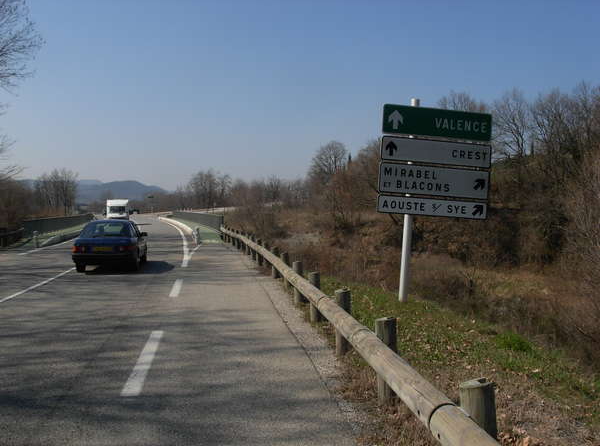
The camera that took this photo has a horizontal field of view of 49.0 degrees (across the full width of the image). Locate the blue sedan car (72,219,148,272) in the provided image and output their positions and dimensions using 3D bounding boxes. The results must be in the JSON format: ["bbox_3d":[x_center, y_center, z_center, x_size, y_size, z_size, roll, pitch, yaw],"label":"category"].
[{"bbox_3d":[-5.272,0.560,18.741,1.680,1.370,4.350,0,1,-10],"label":"blue sedan car"}]

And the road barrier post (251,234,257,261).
[{"bbox_3d":[-1.484,0.817,21.300,0.175,0.730,0.175,0,1,-9],"label":"road barrier post"}]

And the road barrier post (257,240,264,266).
[{"bbox_3d":[-1.160,0.881,19.350,0.175,0.730,0.175,0,1,-9],"label":"road barrier post"}]

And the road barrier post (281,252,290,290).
[{"bbox_3d":[-0.280,0.992,13.450,0.175,0.730,0.175,0,1,-9],"label":"road barrier post"}]

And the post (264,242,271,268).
[{"bbox_3d":[-0.866,0.895,17.400,0.175,0.730,0.175,0,1,-9],"label":"post"}]

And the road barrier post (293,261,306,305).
[{"bbox_3d":[-0.016,1.041,11.450,0.175,0.730,0.175,0,1,-9],"label":"road barrier post"}]

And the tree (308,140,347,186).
[{"bbox_3d":[3.966,-7.900,95.000,5.600,8.000,5.600,0,1,0],"label":"tree"}]

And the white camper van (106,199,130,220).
[{"bbox_3d":[-20.400,-1.140,74.200,2.300,2.800,6.400,0,1,-11],"label":"white camper van"}]

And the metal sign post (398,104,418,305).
[{"bbox_3d":[1.988,-0.410,12.000,0.140,3.720,0.140,4,1,6],"label":"metal sign post"}]

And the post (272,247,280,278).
[{"bbox_3d":[-0.559,0.938,15.400,0.175,0.730,0.175,0,1,-9],"label":"post"}]

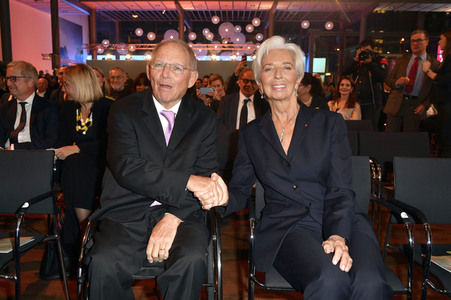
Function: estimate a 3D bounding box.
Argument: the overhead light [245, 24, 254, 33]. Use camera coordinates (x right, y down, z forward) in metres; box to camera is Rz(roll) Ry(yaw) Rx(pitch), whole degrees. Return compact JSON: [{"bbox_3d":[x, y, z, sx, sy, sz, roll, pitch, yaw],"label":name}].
[{"bbox_3d":[0.959,-4.853,14.000,0.345,0.345,0.345,0,10,0],"label":"overhead light"}]

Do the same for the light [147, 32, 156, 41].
[{"bbox_3d":[-2.956,-4.534,14.000,0.345,0.345,0.345,0,10,0],"label":"light"}]

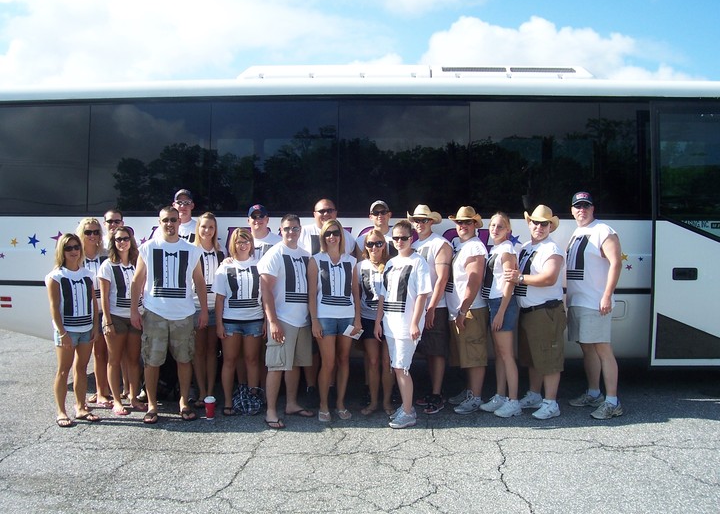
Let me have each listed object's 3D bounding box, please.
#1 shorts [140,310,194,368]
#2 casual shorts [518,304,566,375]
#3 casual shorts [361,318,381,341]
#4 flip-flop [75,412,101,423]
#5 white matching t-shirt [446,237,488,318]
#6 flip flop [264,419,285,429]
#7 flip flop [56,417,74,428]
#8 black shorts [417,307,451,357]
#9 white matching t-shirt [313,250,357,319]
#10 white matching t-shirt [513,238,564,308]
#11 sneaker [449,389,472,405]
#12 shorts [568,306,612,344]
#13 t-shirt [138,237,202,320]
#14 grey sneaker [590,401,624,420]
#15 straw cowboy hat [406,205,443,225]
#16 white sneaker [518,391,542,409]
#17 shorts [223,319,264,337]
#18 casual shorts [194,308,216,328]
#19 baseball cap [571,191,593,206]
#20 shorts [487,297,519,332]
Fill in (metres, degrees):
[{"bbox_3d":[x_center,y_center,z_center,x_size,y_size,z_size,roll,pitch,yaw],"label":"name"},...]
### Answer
[{"bbox_3d":[-1.615,0.669,5.950,0.450,0.530,0.300,0,2,-16],"label":"shorts"},{"bbox_3d":[1.620,0.723,6.277,0.390,0.610,0.430,0,0,-33],"label":"casual shorts"},{"bbox_3d":[0.173,0.594,6.130,0.340,0.280,0.250,1,1,2],"label":"casual shorts"},{"bbox_3d":[-2.228,1.304,5.782,0.245,0.050,0.095,1,0,26],"label":"flip-flop"},{"bbox_3d":[0.964,0.175,6.345,0.340,0.700,0.470,1,0,-24],"label":"white matching t-shirt"},{"bbox_3d":[-0.710,1.352,5.830,0.110,0.050,0.280,0,0,-14],"label":"flip flop"},{"bbox_3d":[-2.386,1.329,5.730,0.095,0.060,0.250,-1,2,-31],"label":"flip flop"},{"bbox_3d":[0.639,0.671,6.367,0.310,0.500,0.400,0,0,-40],"label":"black shorts"},{"bbox_3d":[-0.217,0.243,6.030,0.390,0.580,0.270,0,2,-10],"label":"white matching t-shirt"},{"bbox_3d":[1.593,0.155,6.276,0.370,0.640,0.490,1,0,-28],"label":"white matching t-shirt"},{"bbox_3d":[0.963,1.302,6.575,0.305,0.120,0.115,0,0,-32],"label":"sneaker"},{"bbox_3d":[1.995,0.537,6.120,0.360,0.430,0.410,0,1,-27],"label":"shorts"},{"bbox_3d":[-1.565,0.178,5.840,0.520,0.680,0.330,0,1,-12],"label":"t-shirt"},{"bbox_3d":[2.159,1.319,6.153,0.305,0.120,0.115,0,0,-30],"label":"grey sneaker"},{"bbox_3d":[0.582,-0.380,6.330,0.290,0.160,0.350,2,2,34],"label":"straw cowboy hat"},{"bbox_3d":[1.550,1.307,6.450,0.290,0.120,0.110,0,0,-33],"label":"white sneaker"},{"bbox_3d":[-1.010,0.602,6.130,0.360,0.200,0.260,0,2,-14],"label":"shorts"},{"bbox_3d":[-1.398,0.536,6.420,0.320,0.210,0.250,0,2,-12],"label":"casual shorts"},{"bbox_3d":[1.952,-0.512,6.220,0.180,0.130,0.270,1,2,20],"label":"baseball cap"},{"bbox_3d":[1.223,0.483,6.050,0.260,0.310,0.330,0,1,-30],"label":"shorts"}]

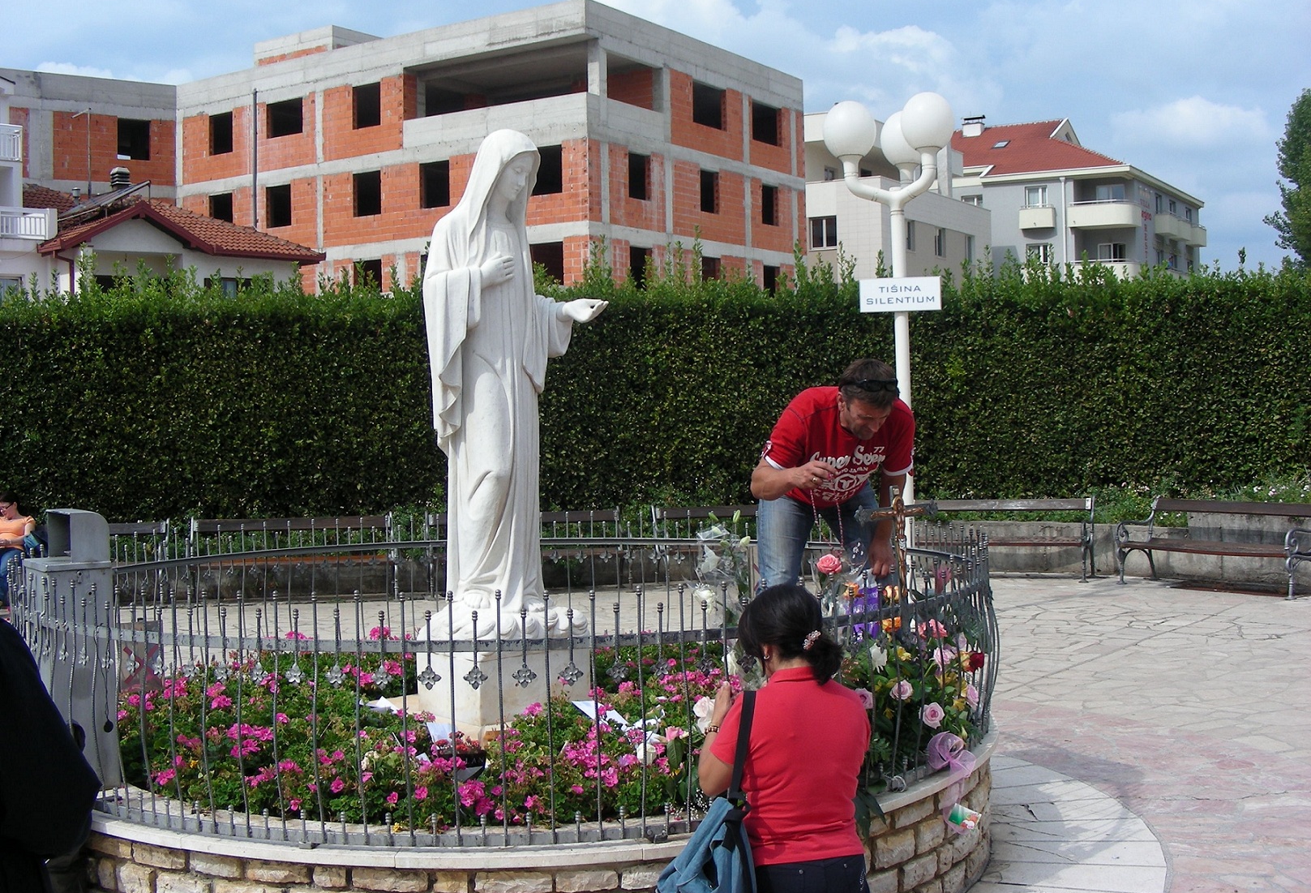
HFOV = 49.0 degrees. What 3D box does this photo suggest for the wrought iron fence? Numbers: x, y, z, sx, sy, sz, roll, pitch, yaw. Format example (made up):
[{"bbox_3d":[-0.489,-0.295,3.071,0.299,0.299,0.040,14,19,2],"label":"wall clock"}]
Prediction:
[{"bbox_3d":[-0.539,0.708,5.566,3.680,0.750,3.600,-1,2,0],"label":"wrought iron fence"}]

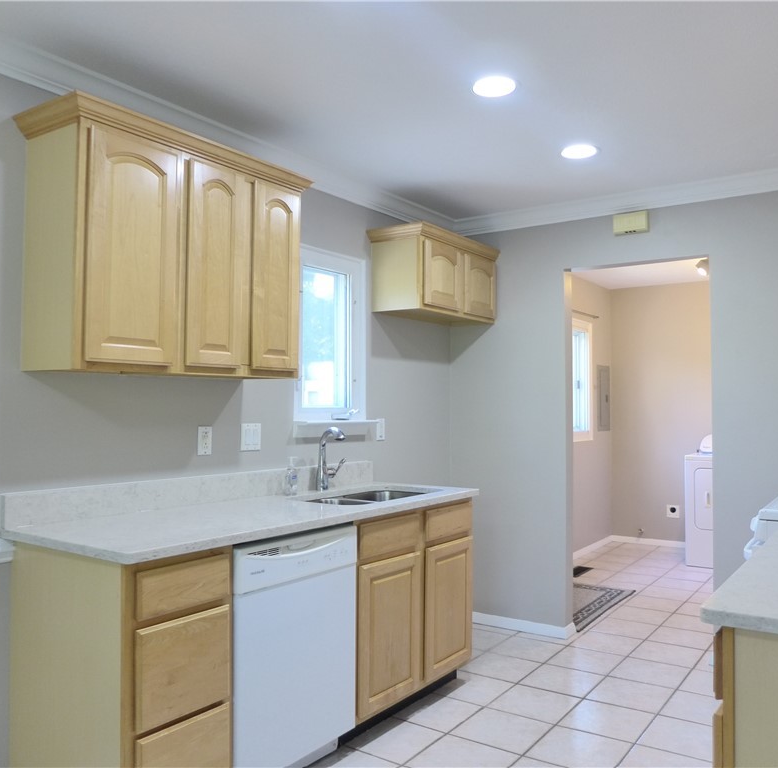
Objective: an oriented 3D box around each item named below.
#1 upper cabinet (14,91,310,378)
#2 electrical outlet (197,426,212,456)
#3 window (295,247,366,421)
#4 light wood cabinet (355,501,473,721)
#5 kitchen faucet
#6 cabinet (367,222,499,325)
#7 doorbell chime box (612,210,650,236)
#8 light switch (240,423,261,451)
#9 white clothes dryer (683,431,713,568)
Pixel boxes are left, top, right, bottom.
[{"bbox_3d":[-0.761,-0.441,2.604,0.367,0.828,1.042,-1,-2,36],"label":"upper cabinet"},{"bbox_3d":[-0.748,0.234,2.905,0.010,0.115,0.071,-1,-2,36],"label":"electrical outlet"},{"bbox_3d":[-0.301,-0.239,3.573,0.090,0.848,0.545,-1,-2,36],"label":"window"},{"bbox_3d":[-0.100,0.959,3.251,0.620,0.863,0.915,-1,-2,36],"label":"light wood cabinet"},{"bbox_3d":[-0.240,0.350,3.305,0.182,0.294,0.113,-1,-2,36],"label":"kitchen faucet"},{"bbox_3d":[0.282,-0.589,4.018,0.369,0.435,0.851,-1,-2,36],"label":"cabinet"},{"bbox_3d":[1.310,-0.875,3.854,0.173,0.103,0.051,-1,-3,35],"label":"doorbell chime box"},{"bbox_3d":[-0.599,0.233,3.107,0.010,0.117,0.118,-1,-2,36],"label":"light switch"},{"bbox_3d":[2.966,0.985,6.025,0.700,1.080,0.670,-1,-2,36],"label":"white clothes dryer"}]

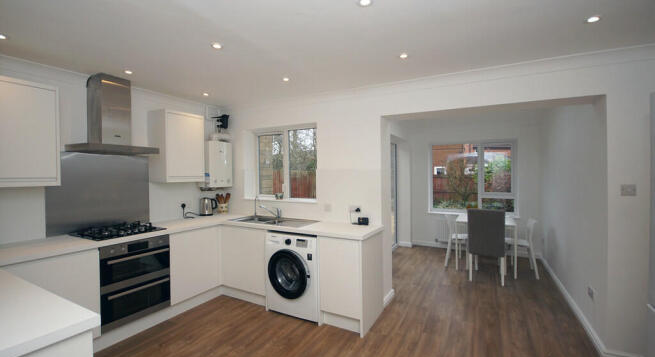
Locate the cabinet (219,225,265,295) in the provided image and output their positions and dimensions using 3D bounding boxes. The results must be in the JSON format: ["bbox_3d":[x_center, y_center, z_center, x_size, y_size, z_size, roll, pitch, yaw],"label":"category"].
[{"bbox_3d":[-0.824,0.902,3.314,0.665,0.721,0.570,0,1,27],"label":"cabinet"}]

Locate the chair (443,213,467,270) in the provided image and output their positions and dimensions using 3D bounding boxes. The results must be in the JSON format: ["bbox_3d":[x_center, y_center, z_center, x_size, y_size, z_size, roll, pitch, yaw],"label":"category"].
[{"bbox_3d":[2.099,0.979,4.322,0.475,0.785,0.390,0,1,27],"label":"chair"}]

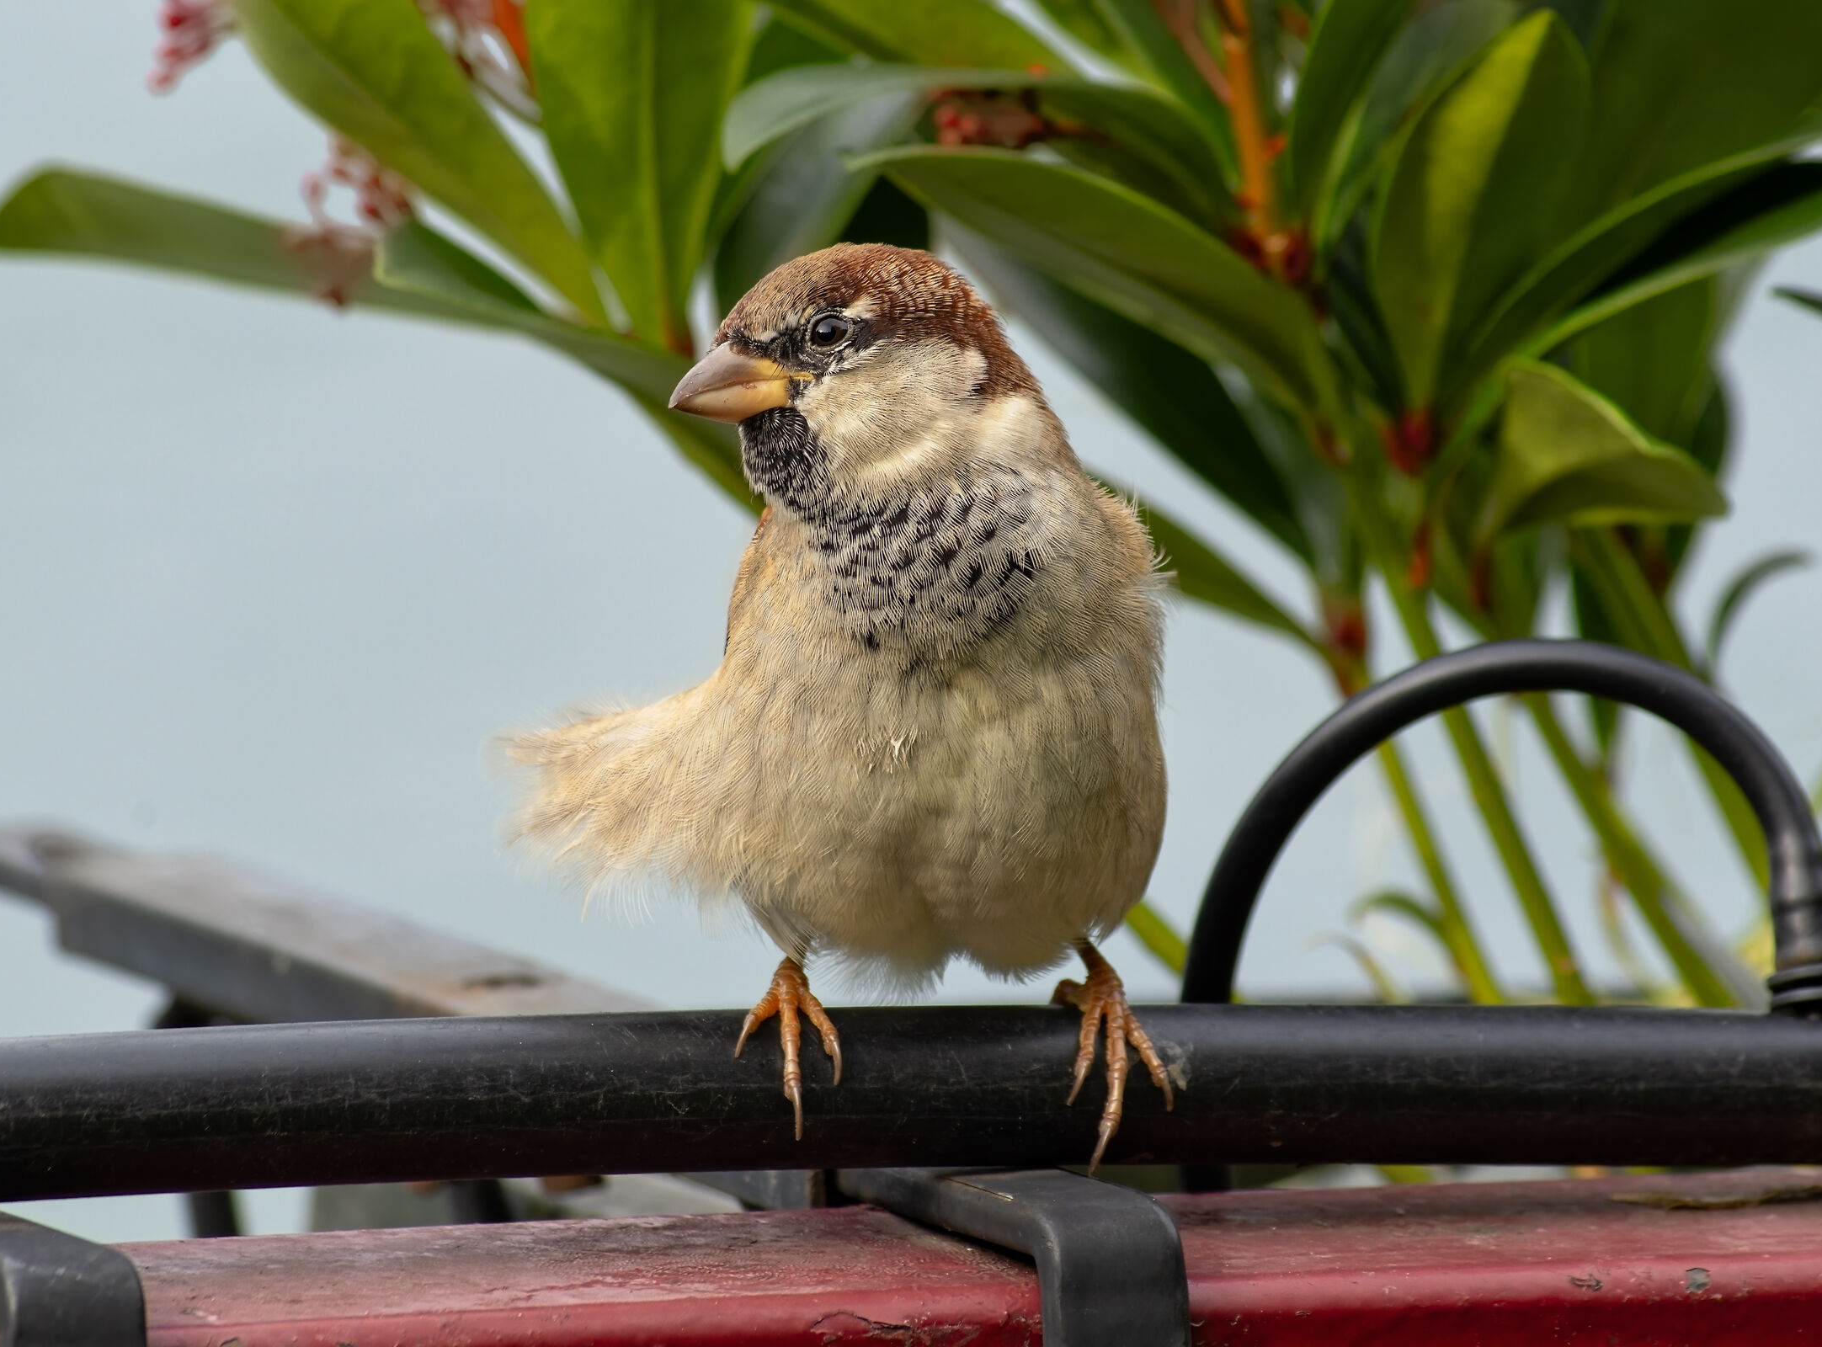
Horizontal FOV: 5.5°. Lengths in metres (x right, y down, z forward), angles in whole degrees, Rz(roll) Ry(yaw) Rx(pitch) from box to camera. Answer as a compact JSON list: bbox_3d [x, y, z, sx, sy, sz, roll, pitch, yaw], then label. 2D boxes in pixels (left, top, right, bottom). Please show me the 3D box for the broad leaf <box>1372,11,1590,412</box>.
[{"bbox_3d":[0.068,-0.055,2.270,0.021,0.049,0.020,18,3,0],"label":"broad leaf"}]

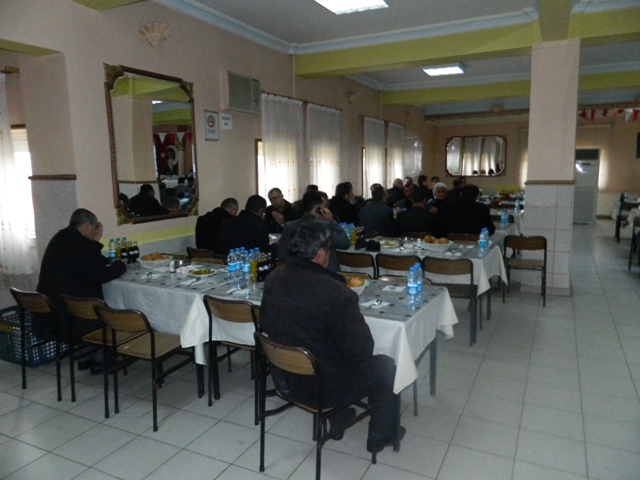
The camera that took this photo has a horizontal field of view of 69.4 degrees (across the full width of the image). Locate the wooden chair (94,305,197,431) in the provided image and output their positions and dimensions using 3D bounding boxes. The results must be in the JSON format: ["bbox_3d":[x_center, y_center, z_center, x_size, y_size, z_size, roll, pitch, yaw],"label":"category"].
[{"bbox_3d":[-1.098,0.744,3.026,0.440,0.770,0.520,3,9,27],"label":"wooden chair"}]

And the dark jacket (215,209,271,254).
[{"bbox_3d":[-0.783,0.013,4.944,0.560,0.700,0.480,4,10,32],"label":"dark jacket"}]

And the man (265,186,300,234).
[{"bbox_3d":[-0.471,-0.007,6.104,0.560,1.360,0.780,3,9,27],"label":"man"}]

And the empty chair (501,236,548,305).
[{"bbox_3d":[2.395,0.323,5.369,0.445,0.765,0.500,2,9,25],"label":"empty chair"}]

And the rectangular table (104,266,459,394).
[{"bbox_3d":[-0.598,0.678,3.420,2.800,0.760,0.840,3,9,27],"label":"rectangular table"}]

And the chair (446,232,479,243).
[{"bbox_3d":[1.877,0.264,5.907,0.445,0.755,0.500,3,9,27],"label":"chair"}]

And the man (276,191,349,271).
[{"bbox_3d":[-0.021,0.183,4.671,0.580,1.350,0.800,4,10,35],"label":"man"}]

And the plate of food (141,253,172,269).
[{"bbox_3d":[-1.439,0.192,4.071,0.290,0.090,0.230,-3,8,-9],"label":"plate of food"}]

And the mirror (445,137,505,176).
[{"bbox_3d":[4.722,-2.517,14.059,1.760,1.160,0.060,3,9,27],"label":"mirror"}]

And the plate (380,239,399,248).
[{"bbox_3d":[0.741,0.048,4.928,0.215,0.045,0.215,-2,8,0],"label":"plate"}]

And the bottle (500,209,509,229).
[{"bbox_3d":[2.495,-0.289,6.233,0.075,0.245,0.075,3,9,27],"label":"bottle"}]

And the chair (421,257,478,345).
[{"bbox_3d":[1.219,0.501,4.257,0.430,0.770,0.520,3,9,27],"label":"chair"}]

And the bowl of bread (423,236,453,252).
[{"bbox_3d":[1.131,0.040,4.464,0.290,0.110,0.240,0,9,13],"label":"bowl of bread"}]

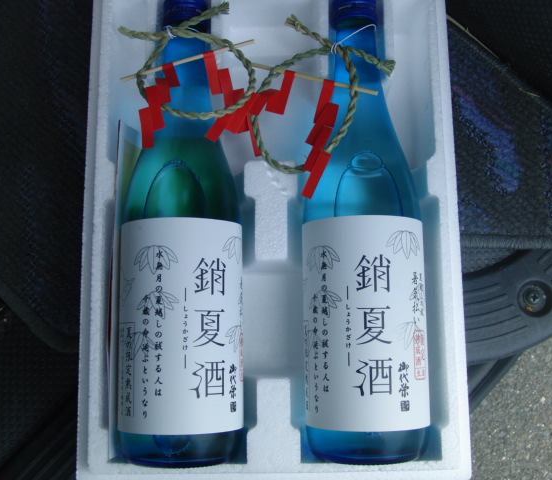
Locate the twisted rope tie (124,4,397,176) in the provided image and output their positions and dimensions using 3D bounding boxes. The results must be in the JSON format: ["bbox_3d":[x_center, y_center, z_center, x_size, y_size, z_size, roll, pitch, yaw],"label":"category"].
[{"bbox_3d":[-0.011,-0.091,0.417,0.170,0.030,0.115,0,76,0],"label":"twisted rope tie"}]

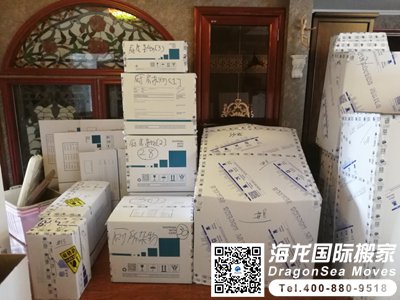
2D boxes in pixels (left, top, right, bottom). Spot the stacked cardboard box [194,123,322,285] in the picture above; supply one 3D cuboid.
[{"bbox_3d":[0.422,0.385,2.554,0.870,1.090,0.840,1,11,3],"label":"stacked cardboard box"}]

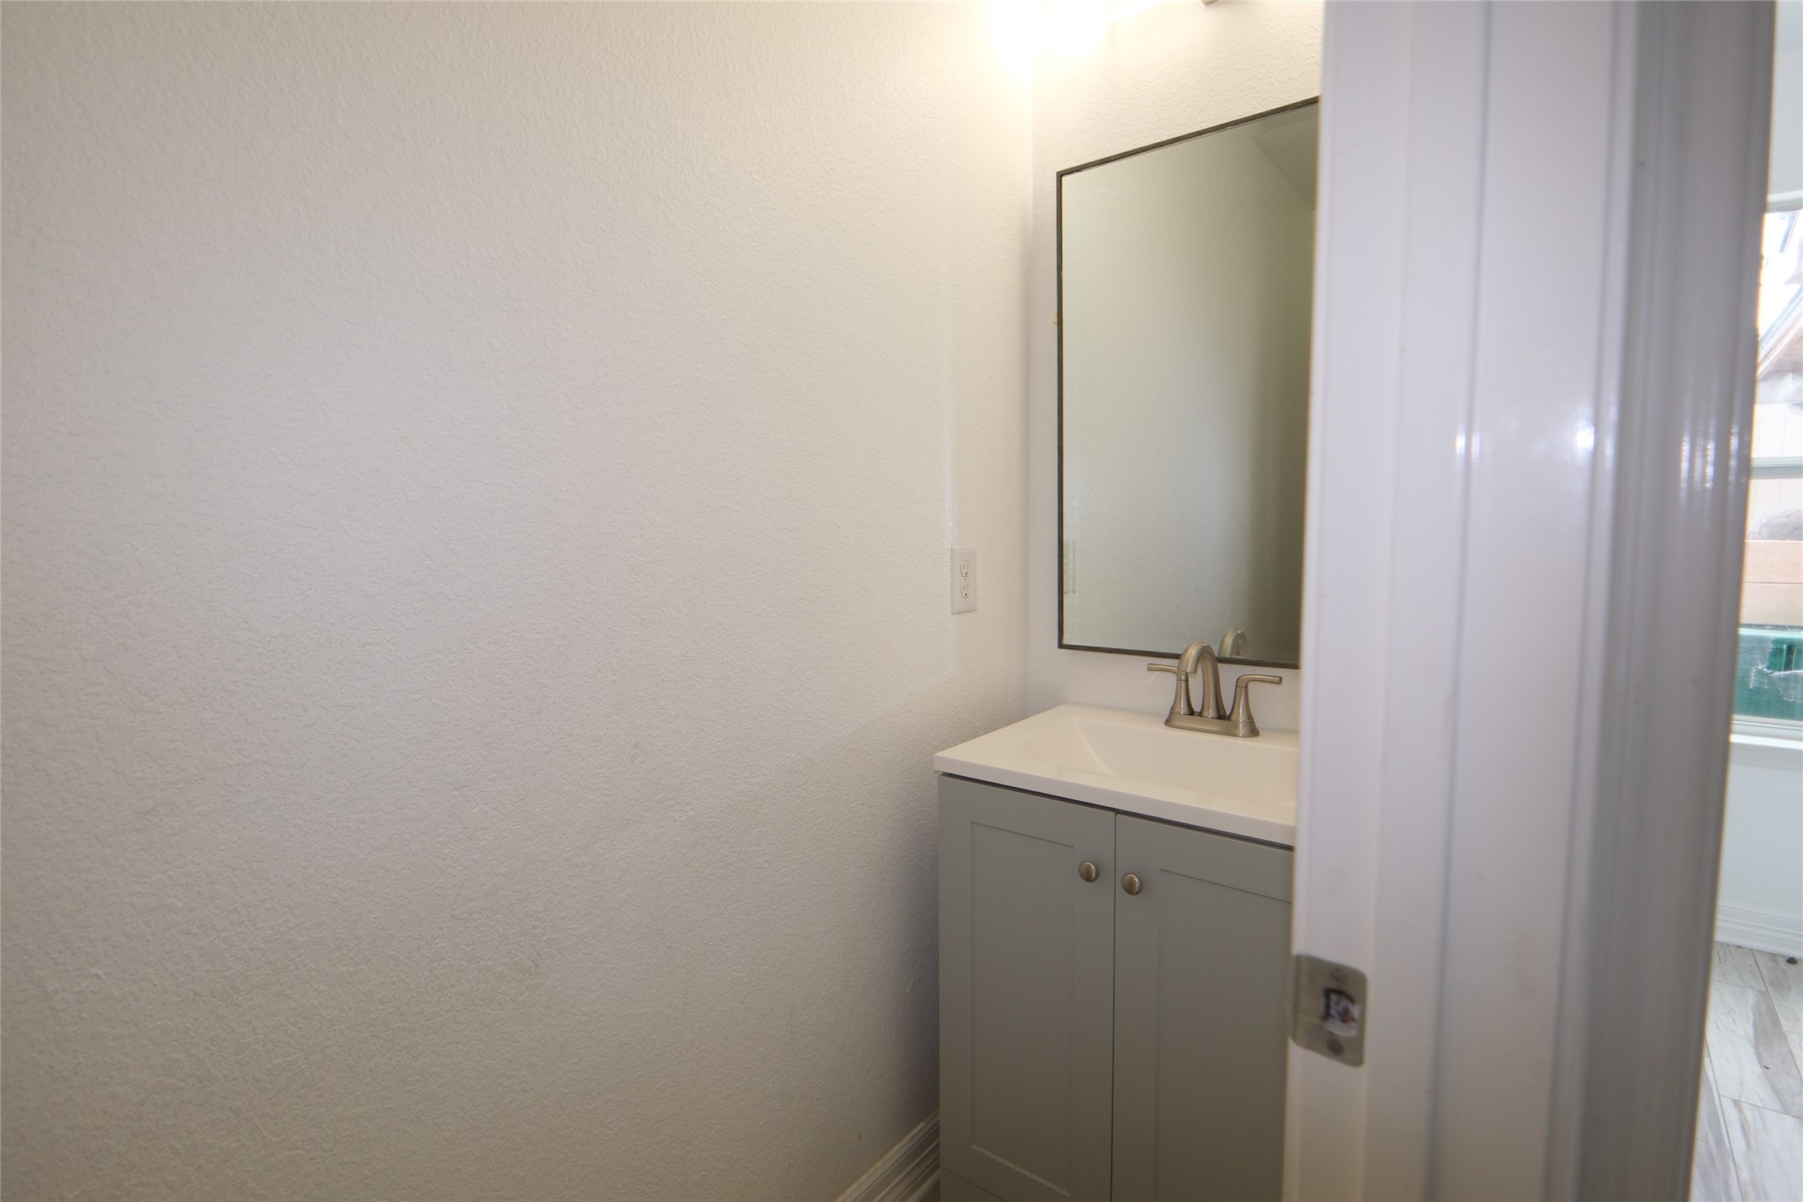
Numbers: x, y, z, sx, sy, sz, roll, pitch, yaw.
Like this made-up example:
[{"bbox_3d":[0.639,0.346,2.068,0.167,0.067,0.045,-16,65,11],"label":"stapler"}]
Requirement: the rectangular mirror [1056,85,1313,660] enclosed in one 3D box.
[{"bbox_3d":[0.559,-0.352,1.308,0.612,0.920,0.022,3,5,37],"label":"rectangular mirror"}]

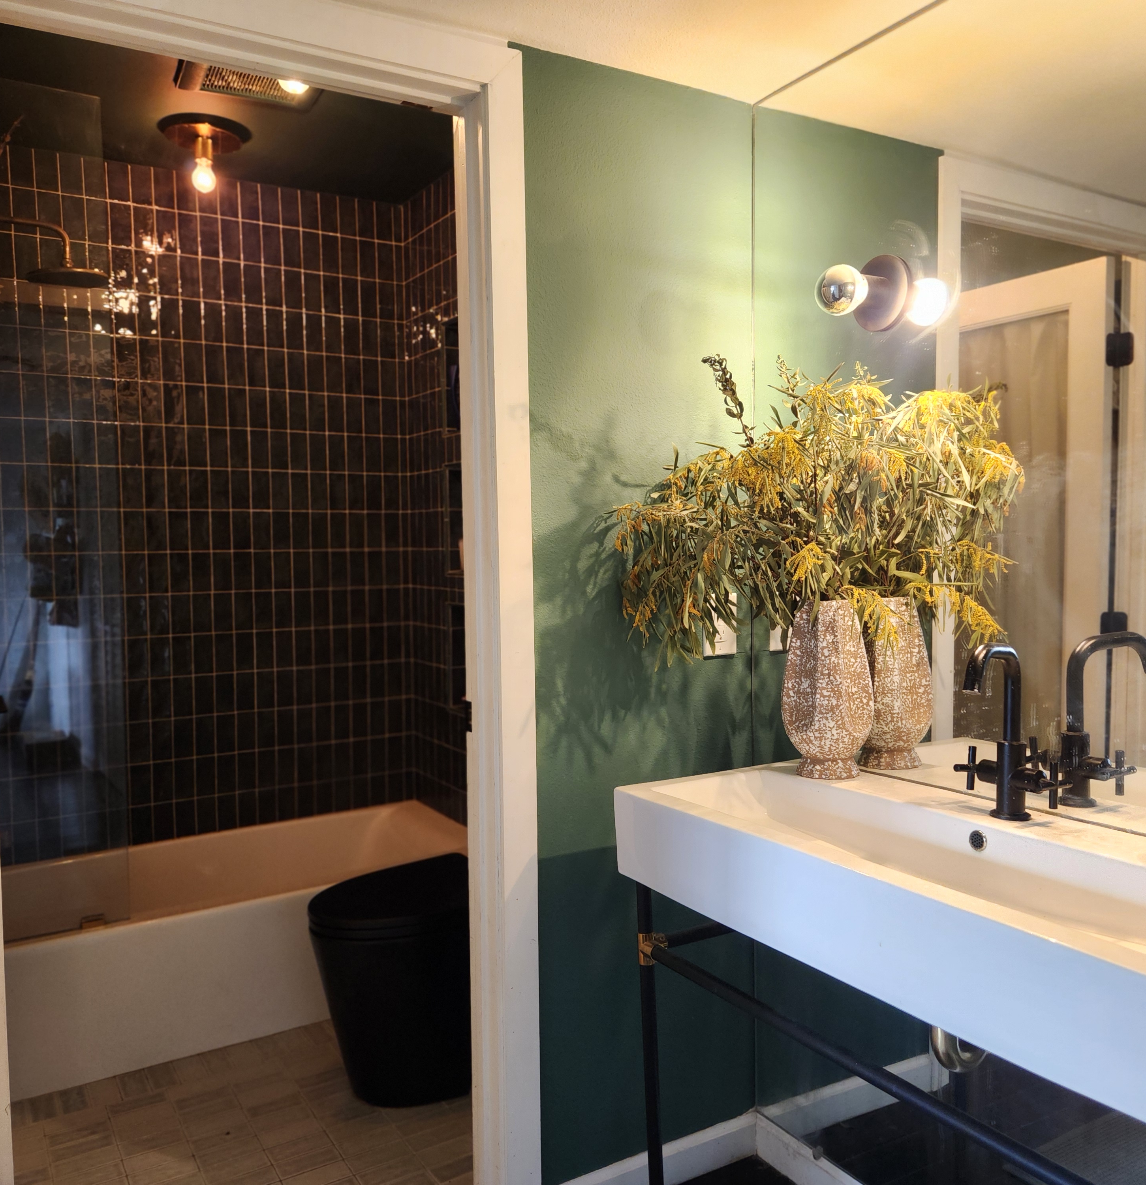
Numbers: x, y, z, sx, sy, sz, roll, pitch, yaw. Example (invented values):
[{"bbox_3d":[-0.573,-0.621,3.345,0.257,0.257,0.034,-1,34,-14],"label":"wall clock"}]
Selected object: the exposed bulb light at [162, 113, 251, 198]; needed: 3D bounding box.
[{"bbox_3d":[-1.035,-1.214,2.966,0.235,0.172,0.235,-3,3,-31],"label":"exposed bulb light"}]

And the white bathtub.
[{"bbox_3d":[-1.017,0.972,3.072,1.524,0.368,0.761,-3,3,-31],"label":"white bathtub"}]

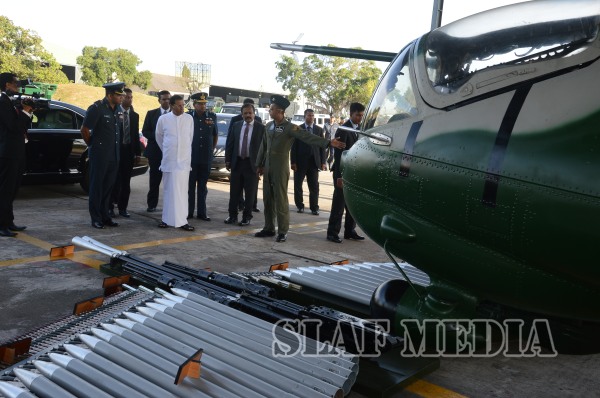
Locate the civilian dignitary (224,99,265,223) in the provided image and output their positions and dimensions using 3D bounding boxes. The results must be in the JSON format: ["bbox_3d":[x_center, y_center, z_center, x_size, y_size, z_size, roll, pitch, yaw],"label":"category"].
[{"bbox_3d":[-0.770,-0.484,8.306,0.550,1.680,0.350,5,7,-2],"label":"civilian dignitary"}]

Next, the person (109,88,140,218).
[{"bbox_3d":[-2.419,-0.649,8.351,0.480,1.755,0.320,1,8,-22],"label":"person"}]

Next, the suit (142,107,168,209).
[{"bbox_3d":[-2.058,-0.580,8.804,0.520,1.470,0.320,2,8,-21],"label":"suit"}]

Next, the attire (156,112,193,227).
[{"bbox_3d":[-1.604,-0.388,7.687,0.480,1.450,0.310,0,8,-27],"label":"attire"}]

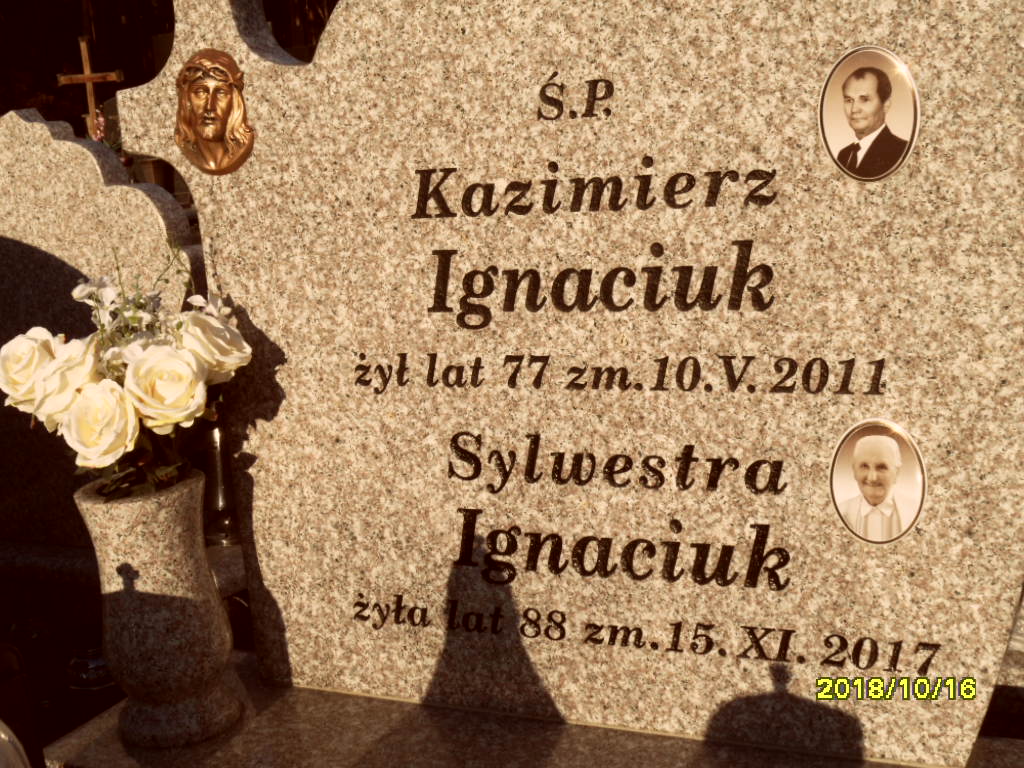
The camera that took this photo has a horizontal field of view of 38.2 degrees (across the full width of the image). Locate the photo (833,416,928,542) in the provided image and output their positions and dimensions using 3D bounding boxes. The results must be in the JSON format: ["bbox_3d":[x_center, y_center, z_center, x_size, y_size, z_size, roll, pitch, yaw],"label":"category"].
[{"bbox_3d":[0.341,0.093,1.383,0.090,0.121,0.014,1,11,26],"label":"photo"}]

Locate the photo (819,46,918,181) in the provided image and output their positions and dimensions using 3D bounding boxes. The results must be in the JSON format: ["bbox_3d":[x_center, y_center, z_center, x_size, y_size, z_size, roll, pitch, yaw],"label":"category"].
[{"bbox_3d":[0.319,-0.241,1.325,0.090,0.121,0.014,1,11,26],"label":"photo"}]

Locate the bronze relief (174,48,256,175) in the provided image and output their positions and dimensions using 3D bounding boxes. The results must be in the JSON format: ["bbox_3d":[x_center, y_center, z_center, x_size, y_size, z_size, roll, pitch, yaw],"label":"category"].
[{"bbox_3d":[-0.333,-0.297,1.618,0.104,0.138,0.030,1,11,26],"label":"bronze relief"}]

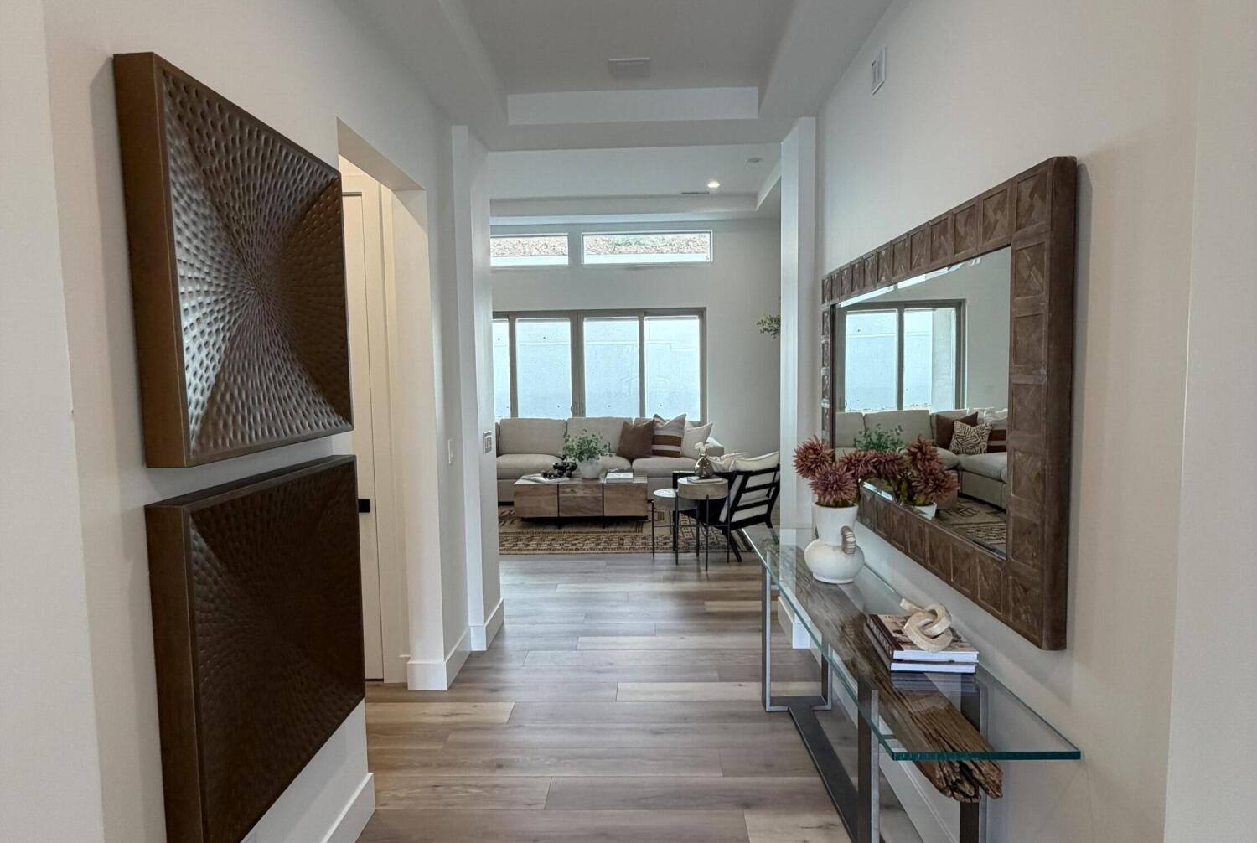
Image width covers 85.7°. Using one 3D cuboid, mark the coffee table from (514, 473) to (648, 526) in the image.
[{"bbox_3d":[-0.464,0.823,7.094,1.328,0.449,0.665,-1,4,1],"label":"coffee table"}]

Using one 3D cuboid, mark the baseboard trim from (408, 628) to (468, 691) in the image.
[{"bbox_3d":[-0.998,1.256,3.604,0.199,0.137,0.460,-1,4,1],"label":"baseboard trim"}]

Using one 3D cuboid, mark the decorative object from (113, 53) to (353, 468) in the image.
[{"bbox_3d":[-0.932,-0.336,1.731,0.088,0.798,0.795,-1,4,1],"label":"decorative object"}]

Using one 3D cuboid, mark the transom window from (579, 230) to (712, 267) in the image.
[{"bbox_3d":[0.254,-2.369,9.295,1.801,0.440,0.100,-1,4,1],"label":"transom window"}]

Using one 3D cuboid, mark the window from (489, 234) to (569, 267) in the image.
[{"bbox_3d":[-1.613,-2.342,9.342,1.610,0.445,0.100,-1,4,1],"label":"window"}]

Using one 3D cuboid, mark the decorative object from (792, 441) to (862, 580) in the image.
[{"bbox_3d":[0.777,0.333,2.625,0.261,0.556,0.260,-1,4,1],"label":"decorative object"}]

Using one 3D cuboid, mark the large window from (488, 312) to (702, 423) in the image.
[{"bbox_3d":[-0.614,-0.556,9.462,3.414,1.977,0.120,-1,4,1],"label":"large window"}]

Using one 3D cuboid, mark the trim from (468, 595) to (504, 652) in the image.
[{"bbox_3d":[-0.843,1.218,4.081,0.084,0.137,0.496,-1,4,1],"label":"trim"}]

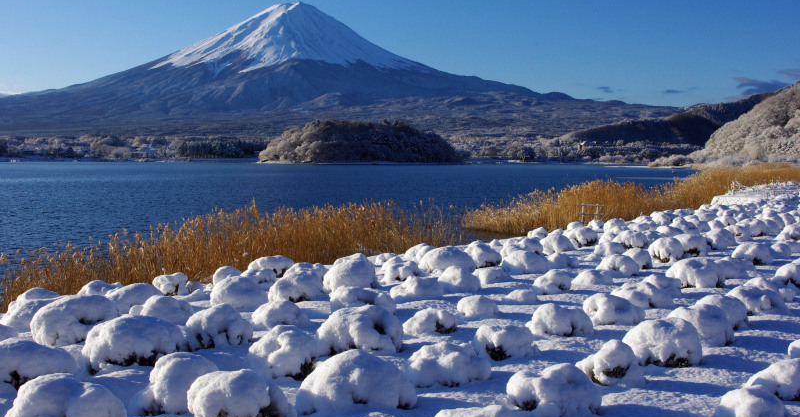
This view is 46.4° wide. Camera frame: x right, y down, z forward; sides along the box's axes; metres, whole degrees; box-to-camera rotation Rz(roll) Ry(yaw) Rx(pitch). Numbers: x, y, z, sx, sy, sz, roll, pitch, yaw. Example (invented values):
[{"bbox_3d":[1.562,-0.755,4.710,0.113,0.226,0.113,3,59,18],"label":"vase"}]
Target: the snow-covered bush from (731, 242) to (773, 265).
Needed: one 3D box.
[{"bbox_3d":[5.924,0.751,15.650,0.644,0.341,0.592,1,3,21],"label":"snow-covered bush"}]

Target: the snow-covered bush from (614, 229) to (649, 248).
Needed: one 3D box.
[{"bbox_3d":[5.042,0.650,20.312,0.725,0.386,0.667,1,3,14],"label":"snow-covered bush"}]

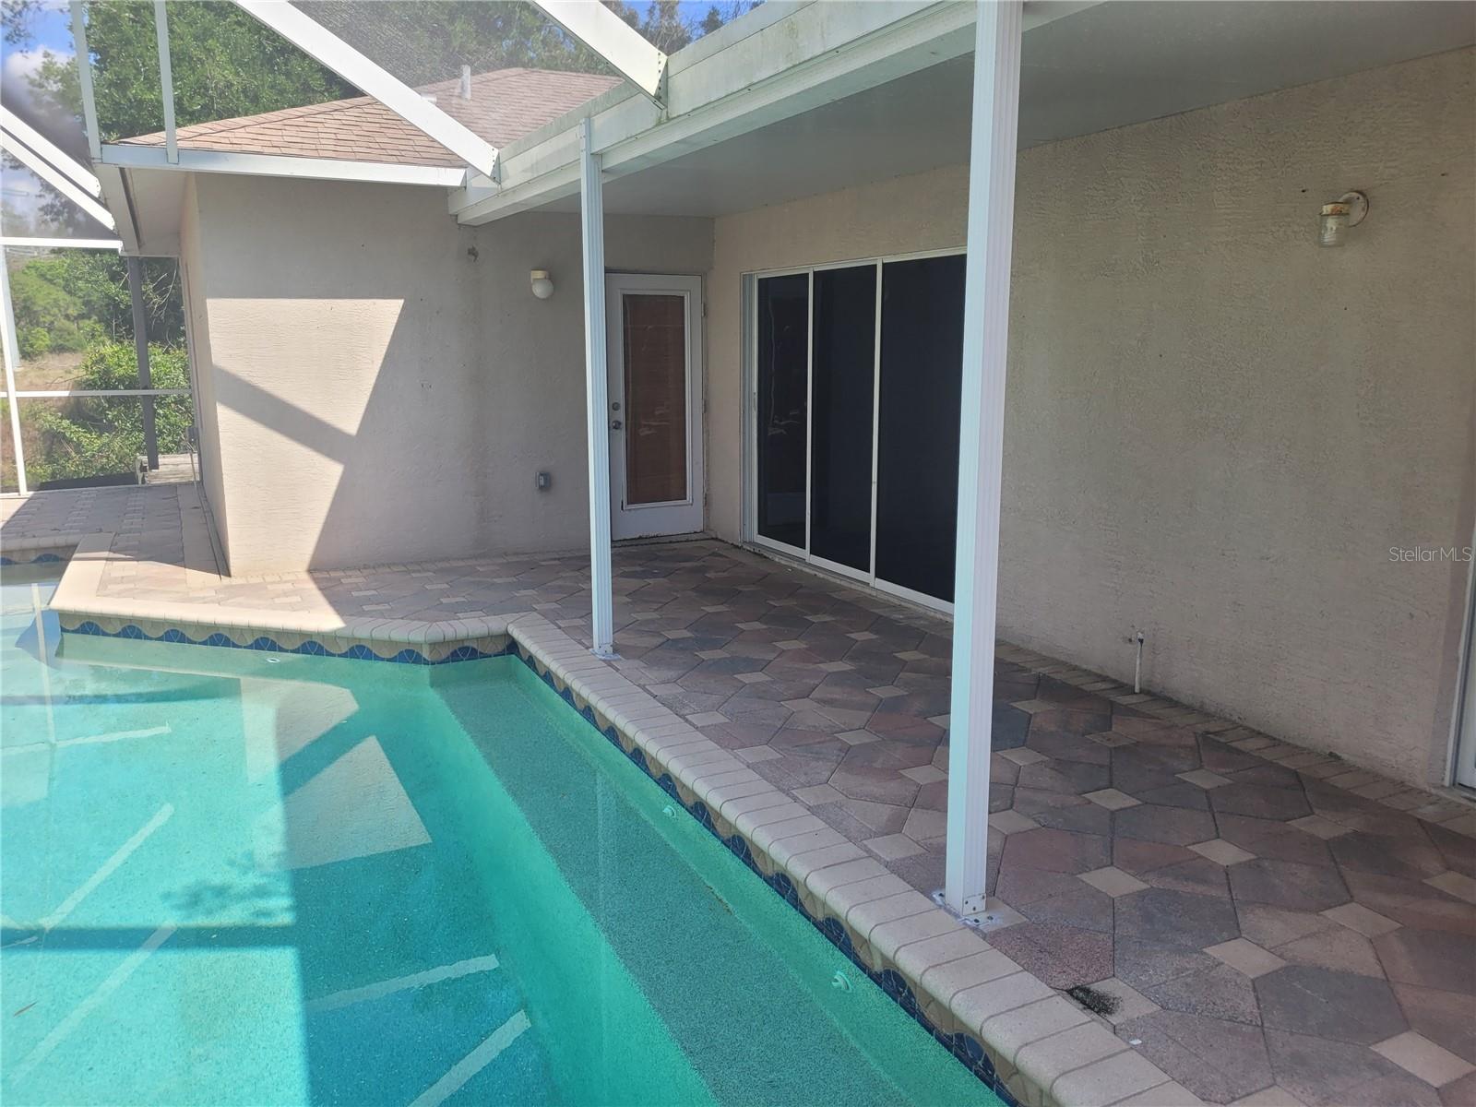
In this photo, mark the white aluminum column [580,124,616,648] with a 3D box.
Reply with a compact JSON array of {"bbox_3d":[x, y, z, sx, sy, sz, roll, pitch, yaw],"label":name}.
[{"bbox_3d":[-0.691,-0.764,5.452,0.085,2.580,0.088,-6,12,-26],"label":"white aluminum column"}]

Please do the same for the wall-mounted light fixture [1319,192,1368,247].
[{"bbox_3d":[2.148,-1.198,3.966,0.140,0.195,0.120,-6,12,-26],"label":"wall-mounted light fixture"}]

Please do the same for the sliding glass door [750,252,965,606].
[{"bbox_3d":[0.695,-0.853,7.202,0.110,2.020,2.680,-6,12,-26],"label":"sliding glass door"}]

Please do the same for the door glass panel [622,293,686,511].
[{"bbox_3d":[-0.628,-1.185,8.632,0.560,1.630,0.030,-6,12,-26],"label":"door glass panel"}]

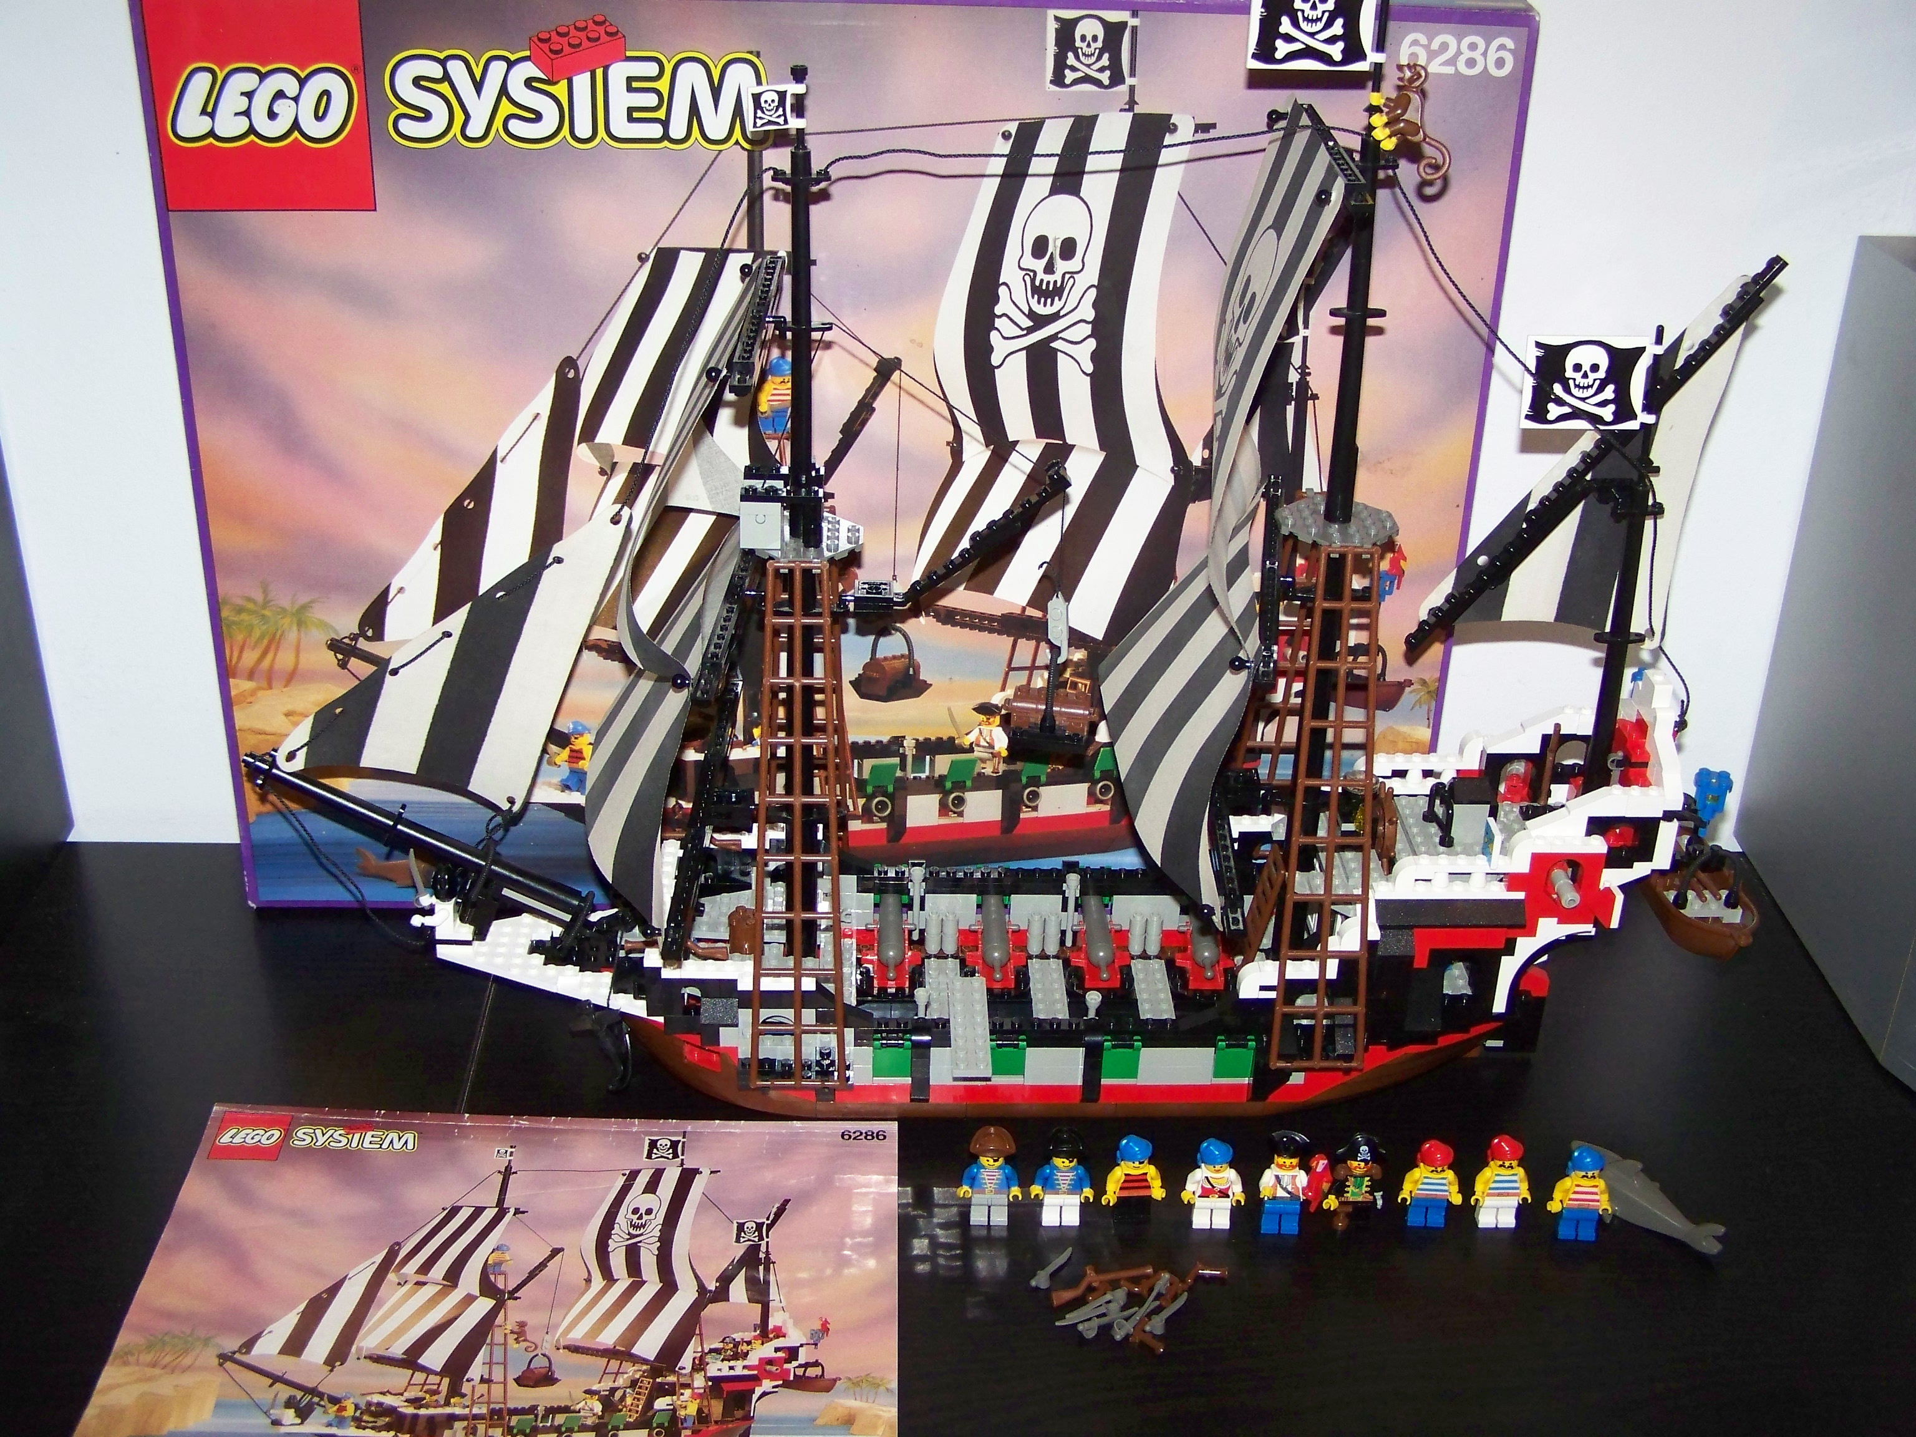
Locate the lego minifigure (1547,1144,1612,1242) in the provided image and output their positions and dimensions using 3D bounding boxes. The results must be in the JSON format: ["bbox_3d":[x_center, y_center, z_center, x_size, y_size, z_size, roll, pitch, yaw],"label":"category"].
[{"bbox_3d":[0.253,0.193,0.855,0.026,0.042,0.015,2,30,3],"label":"lego minifigure"}]

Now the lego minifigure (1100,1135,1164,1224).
[{"bbox_3d":[0.072,0.189,0.862,0.026,0.041,0.015,0,29,0],"label":"lego minifigure"}]

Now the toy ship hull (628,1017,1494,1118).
[{"bbox_3d":[0.042,0.129,0.954,0.400,0.055,0.130,0,29,0],"label":"toy ship hull"}]

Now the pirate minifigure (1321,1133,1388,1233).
[{"bbox_3d":[0.162,0.189,0.859,0.026,0.045,0.015,0,29,0],"label":"pirate minifigure"}]

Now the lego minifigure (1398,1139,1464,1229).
[{"bbox_3d":[0.193,0.190,0.862,0.026,0.040,0.015,1,30,2],"label":"lego minifigure"}]

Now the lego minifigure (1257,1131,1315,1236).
[{"bbox_3d":[0.133,0.190,0.857,0.025,0.045,0.015,0,30,1],"label":"lego minifigure"}]

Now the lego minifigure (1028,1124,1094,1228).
[{"bbox_3d":[0.042,0.188,0.862,0.026,0.044,0.015,0,29,0],"label":"lego minifigure"}]

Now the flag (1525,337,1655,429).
[{"bbox_3d":[0.242,-0.129,0.806,0.050,0.037,0.004,-2,29,1],"label":"flag"}]

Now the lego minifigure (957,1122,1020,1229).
[{"bbox_3d":[0.013,0.188,0.862,0.026,0.044,0.015,0,29,0],"label":"lego minifigure"}]

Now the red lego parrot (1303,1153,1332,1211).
[{"bbox_3d":[0.146,0.188,0.852,0.014,0.027,0.010,-16,33,-26],"label":"red lego parrot"}]

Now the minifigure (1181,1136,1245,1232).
[{"bbox_3d":[0.104,0.190,0.861,0.026,0.041,0.015,0,29,0],"label":"minifigure"}]

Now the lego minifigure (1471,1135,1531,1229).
[{"bbox_3d":[0.222,0.190,0.862,0.025,0.042,0.015,0,29,0],"label":"lego minifigure"}]

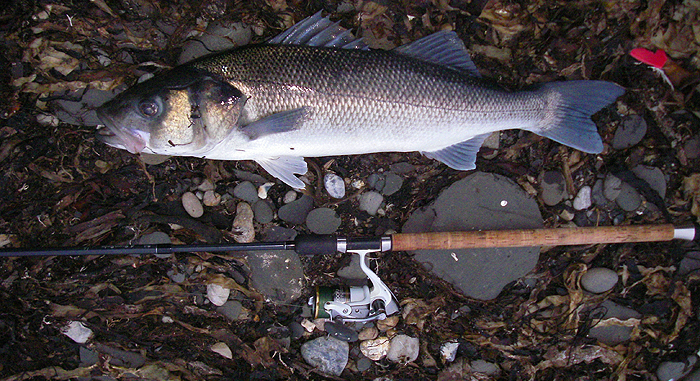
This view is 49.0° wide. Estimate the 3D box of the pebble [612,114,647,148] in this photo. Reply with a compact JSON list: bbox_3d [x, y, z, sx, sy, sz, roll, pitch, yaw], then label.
[{"bbox_3d":[0.381,-0.078,1.046,0.033,0.015,0.059,42,82,8],"label":"pebble"}]

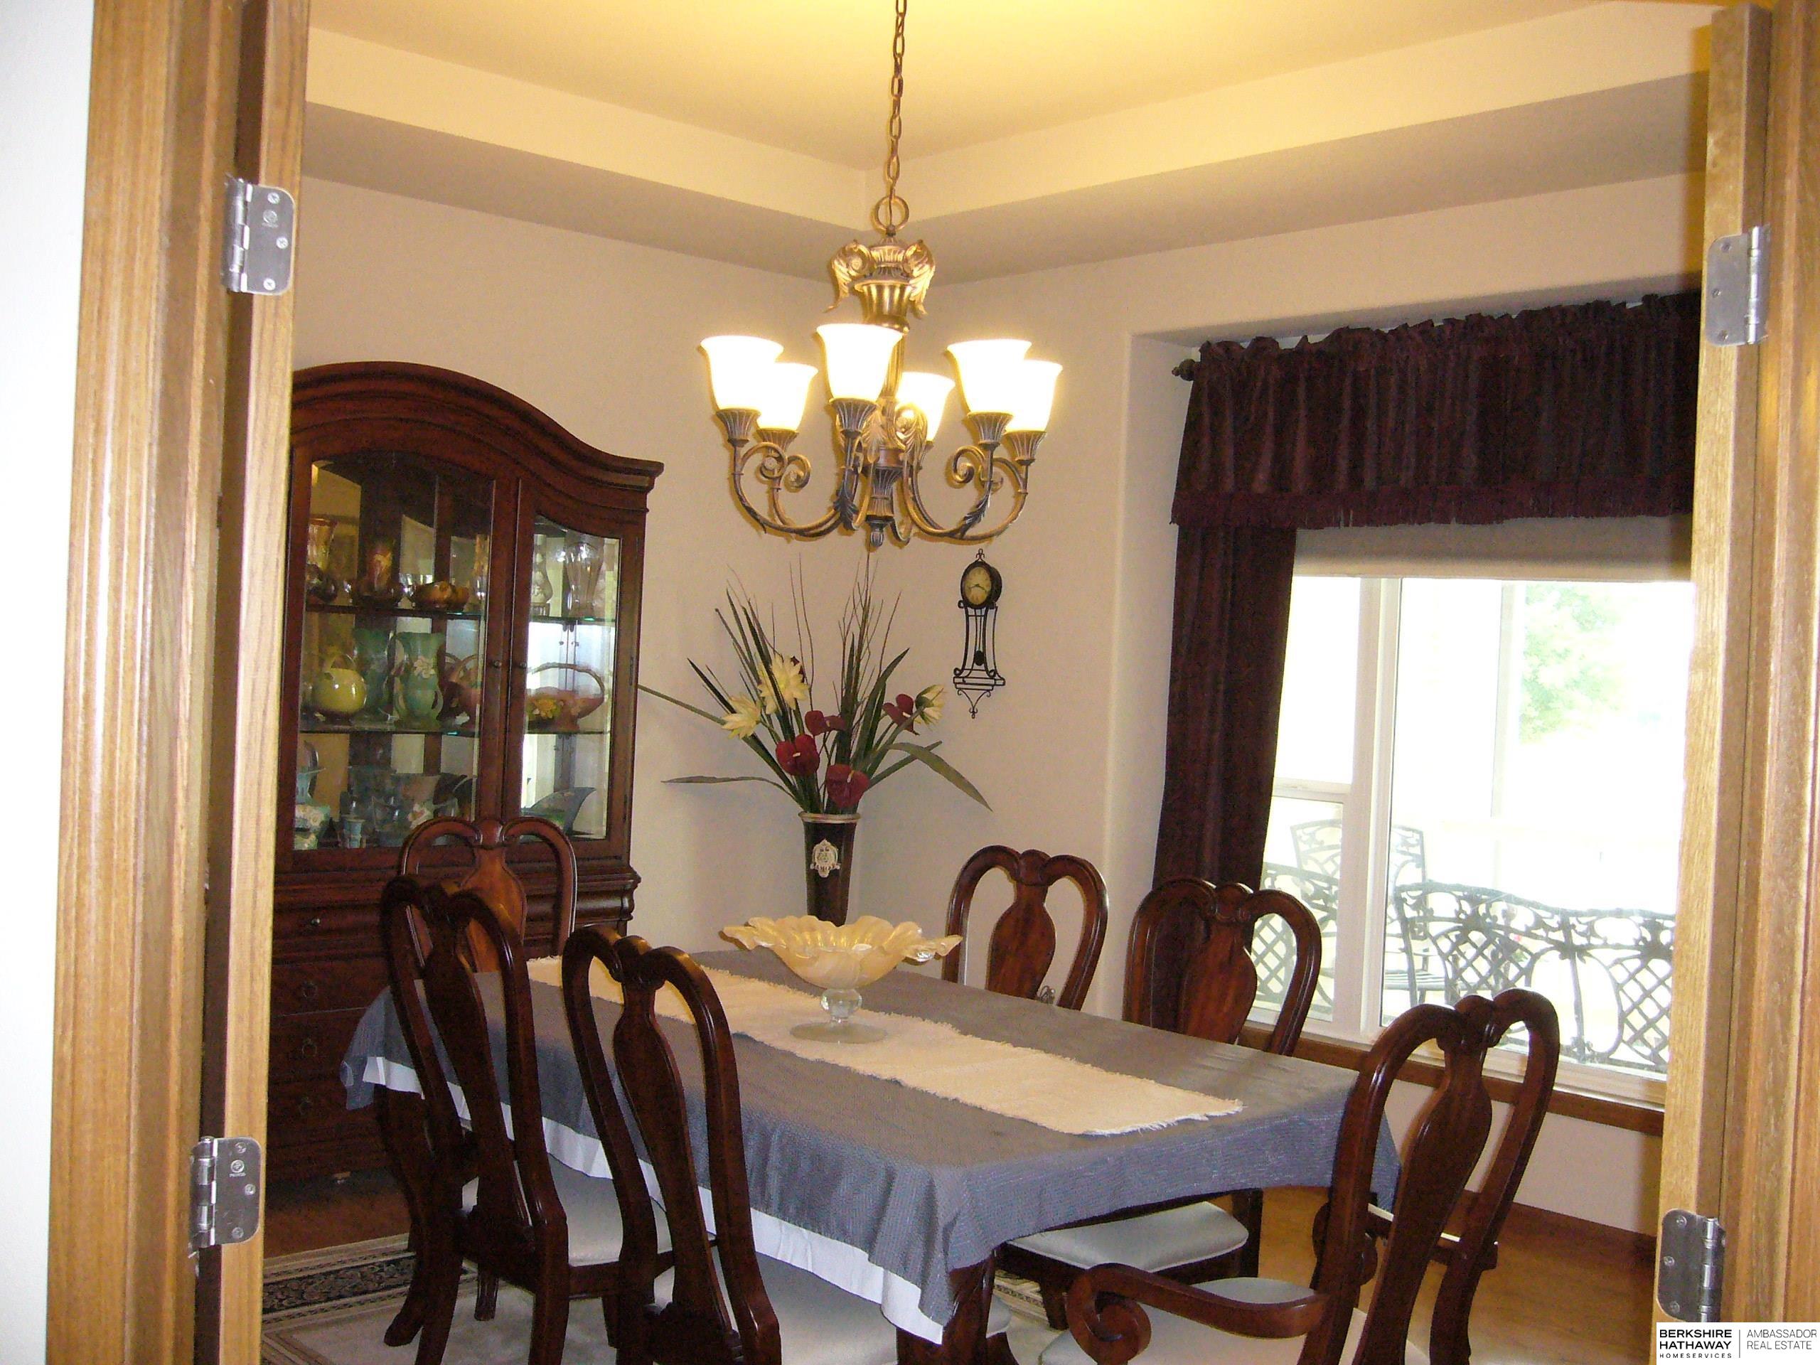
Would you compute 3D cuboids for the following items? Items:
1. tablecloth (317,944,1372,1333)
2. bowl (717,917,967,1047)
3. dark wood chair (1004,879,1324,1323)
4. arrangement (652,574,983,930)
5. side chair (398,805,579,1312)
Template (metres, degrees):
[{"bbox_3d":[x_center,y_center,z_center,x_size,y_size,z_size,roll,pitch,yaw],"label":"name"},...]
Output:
[{"bbox_3d":[-0.139,0.792,3.550,1.120,0.275,1.840,1,2,-44],"label":"tablecloth"},{"bbox_3d":[-0.127,0.564,3.477,0.450,0.200,0.455,2,1,0],"label":"bowl"},{"bbox_3d":[0.399,0.929,3.480,0.630,1.040,0.530,1,2,-44],"label":"dark wood chair"},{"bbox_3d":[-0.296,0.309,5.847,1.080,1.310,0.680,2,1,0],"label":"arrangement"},{"bbox_3d":[-0.869,0.857,4.310,0.550,1.040,0.610,1,2,-44],"label":"side chair"}]

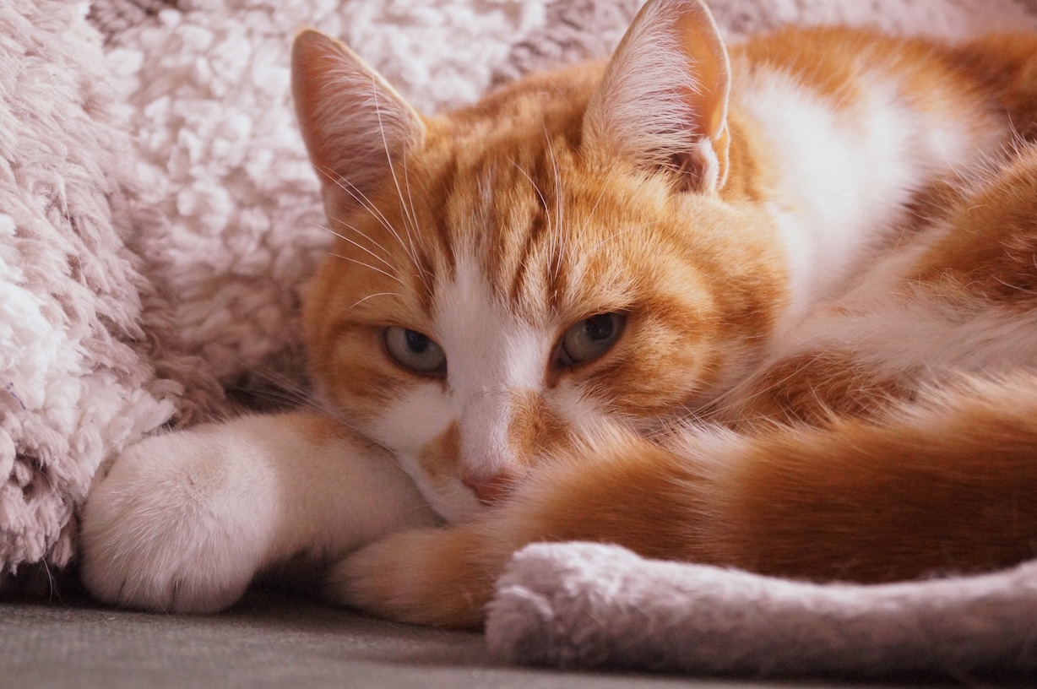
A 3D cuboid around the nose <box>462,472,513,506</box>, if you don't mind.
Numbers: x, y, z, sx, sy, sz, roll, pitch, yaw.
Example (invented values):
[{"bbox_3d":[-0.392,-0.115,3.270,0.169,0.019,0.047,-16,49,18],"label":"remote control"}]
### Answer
[{"bbox_3d":[-0.006,0.031,0.502,0.011,0.007,0.007,-1,13,12],"label":"nose"}]

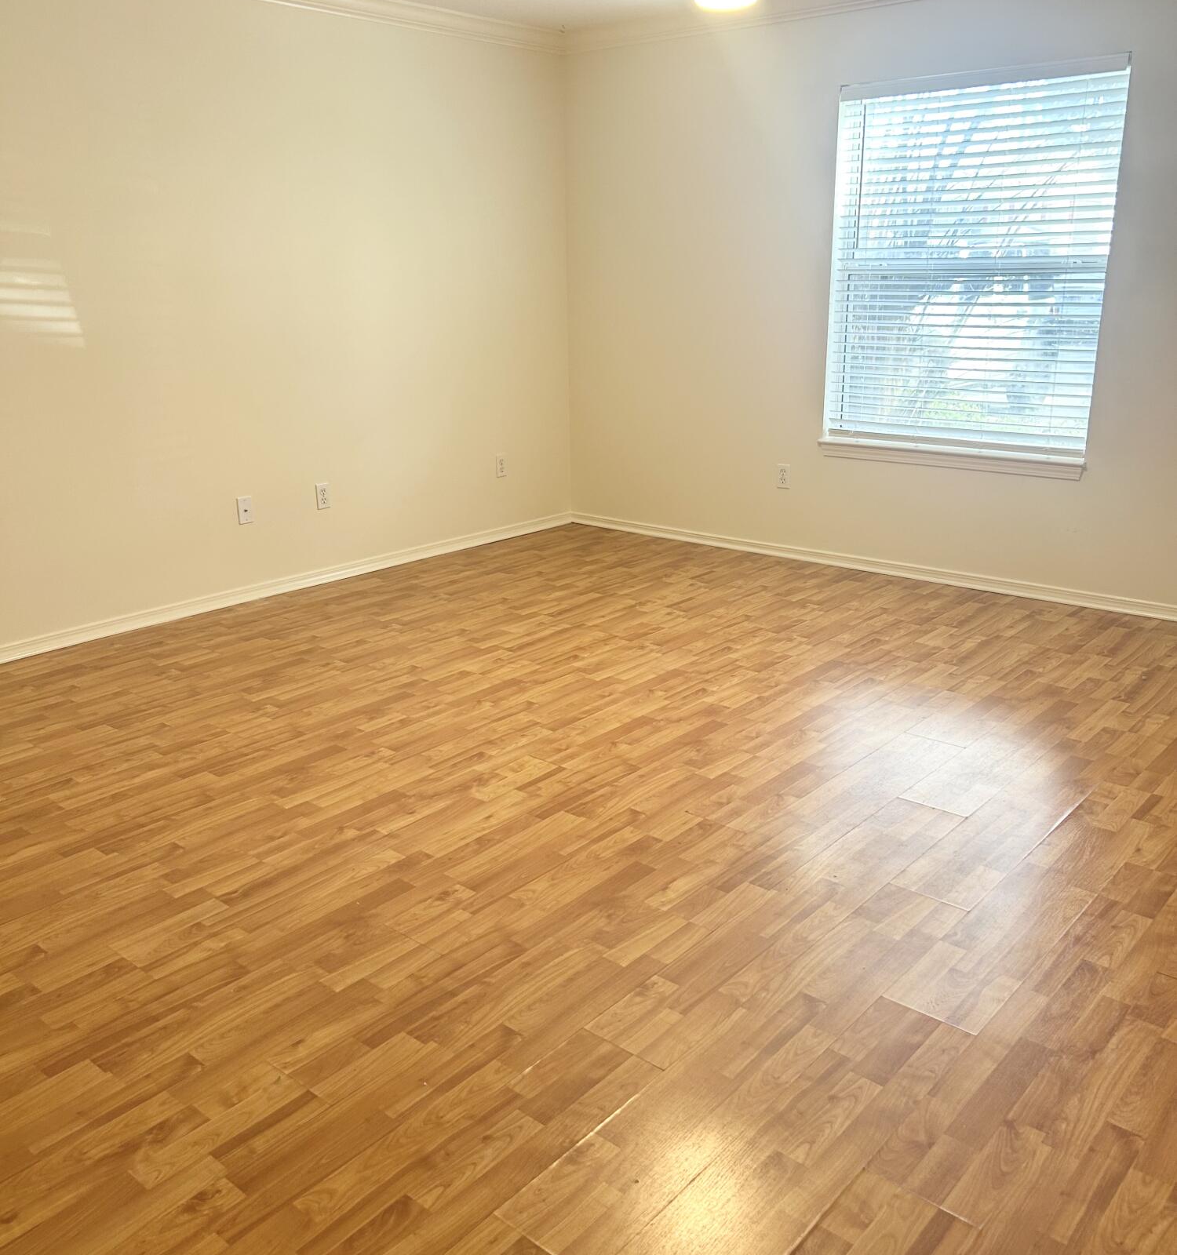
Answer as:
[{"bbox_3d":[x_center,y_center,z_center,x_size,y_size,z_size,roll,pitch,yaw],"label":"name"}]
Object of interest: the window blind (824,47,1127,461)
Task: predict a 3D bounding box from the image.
[{"bbox_3d":[1.538,-1.475,4.843,1.153,1.472,0.077,14,22,39],"label":"window blind"}]

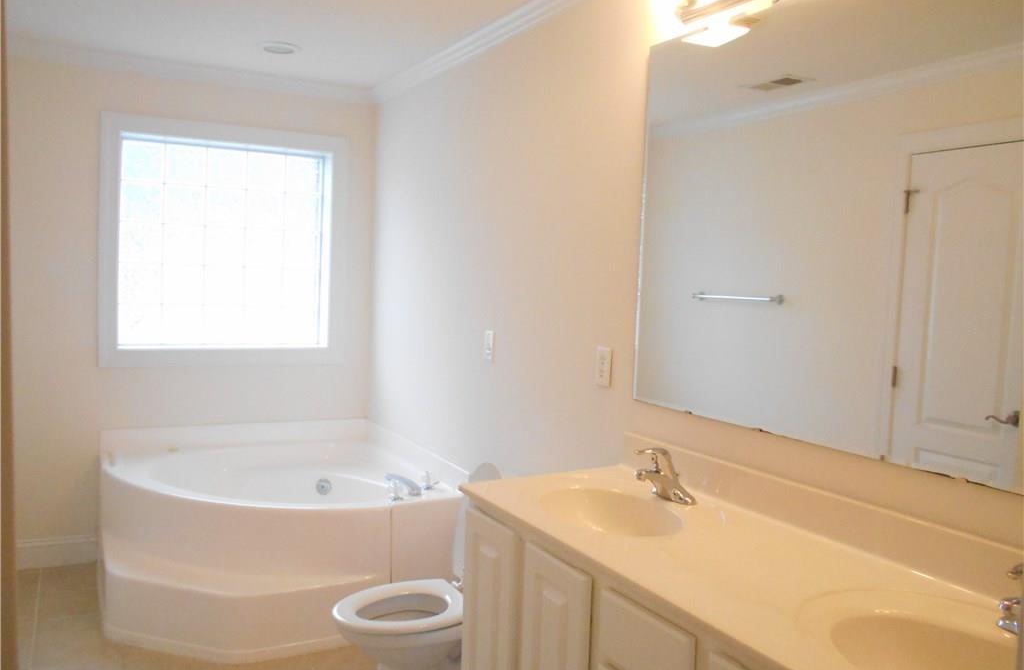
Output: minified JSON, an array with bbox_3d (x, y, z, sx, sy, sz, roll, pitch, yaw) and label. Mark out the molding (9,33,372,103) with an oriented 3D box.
[{"bbox_3d":[-1.524,-1.292,3.810,1.793,0.075,0.067,-1,5,-28],"label":"molding"}]

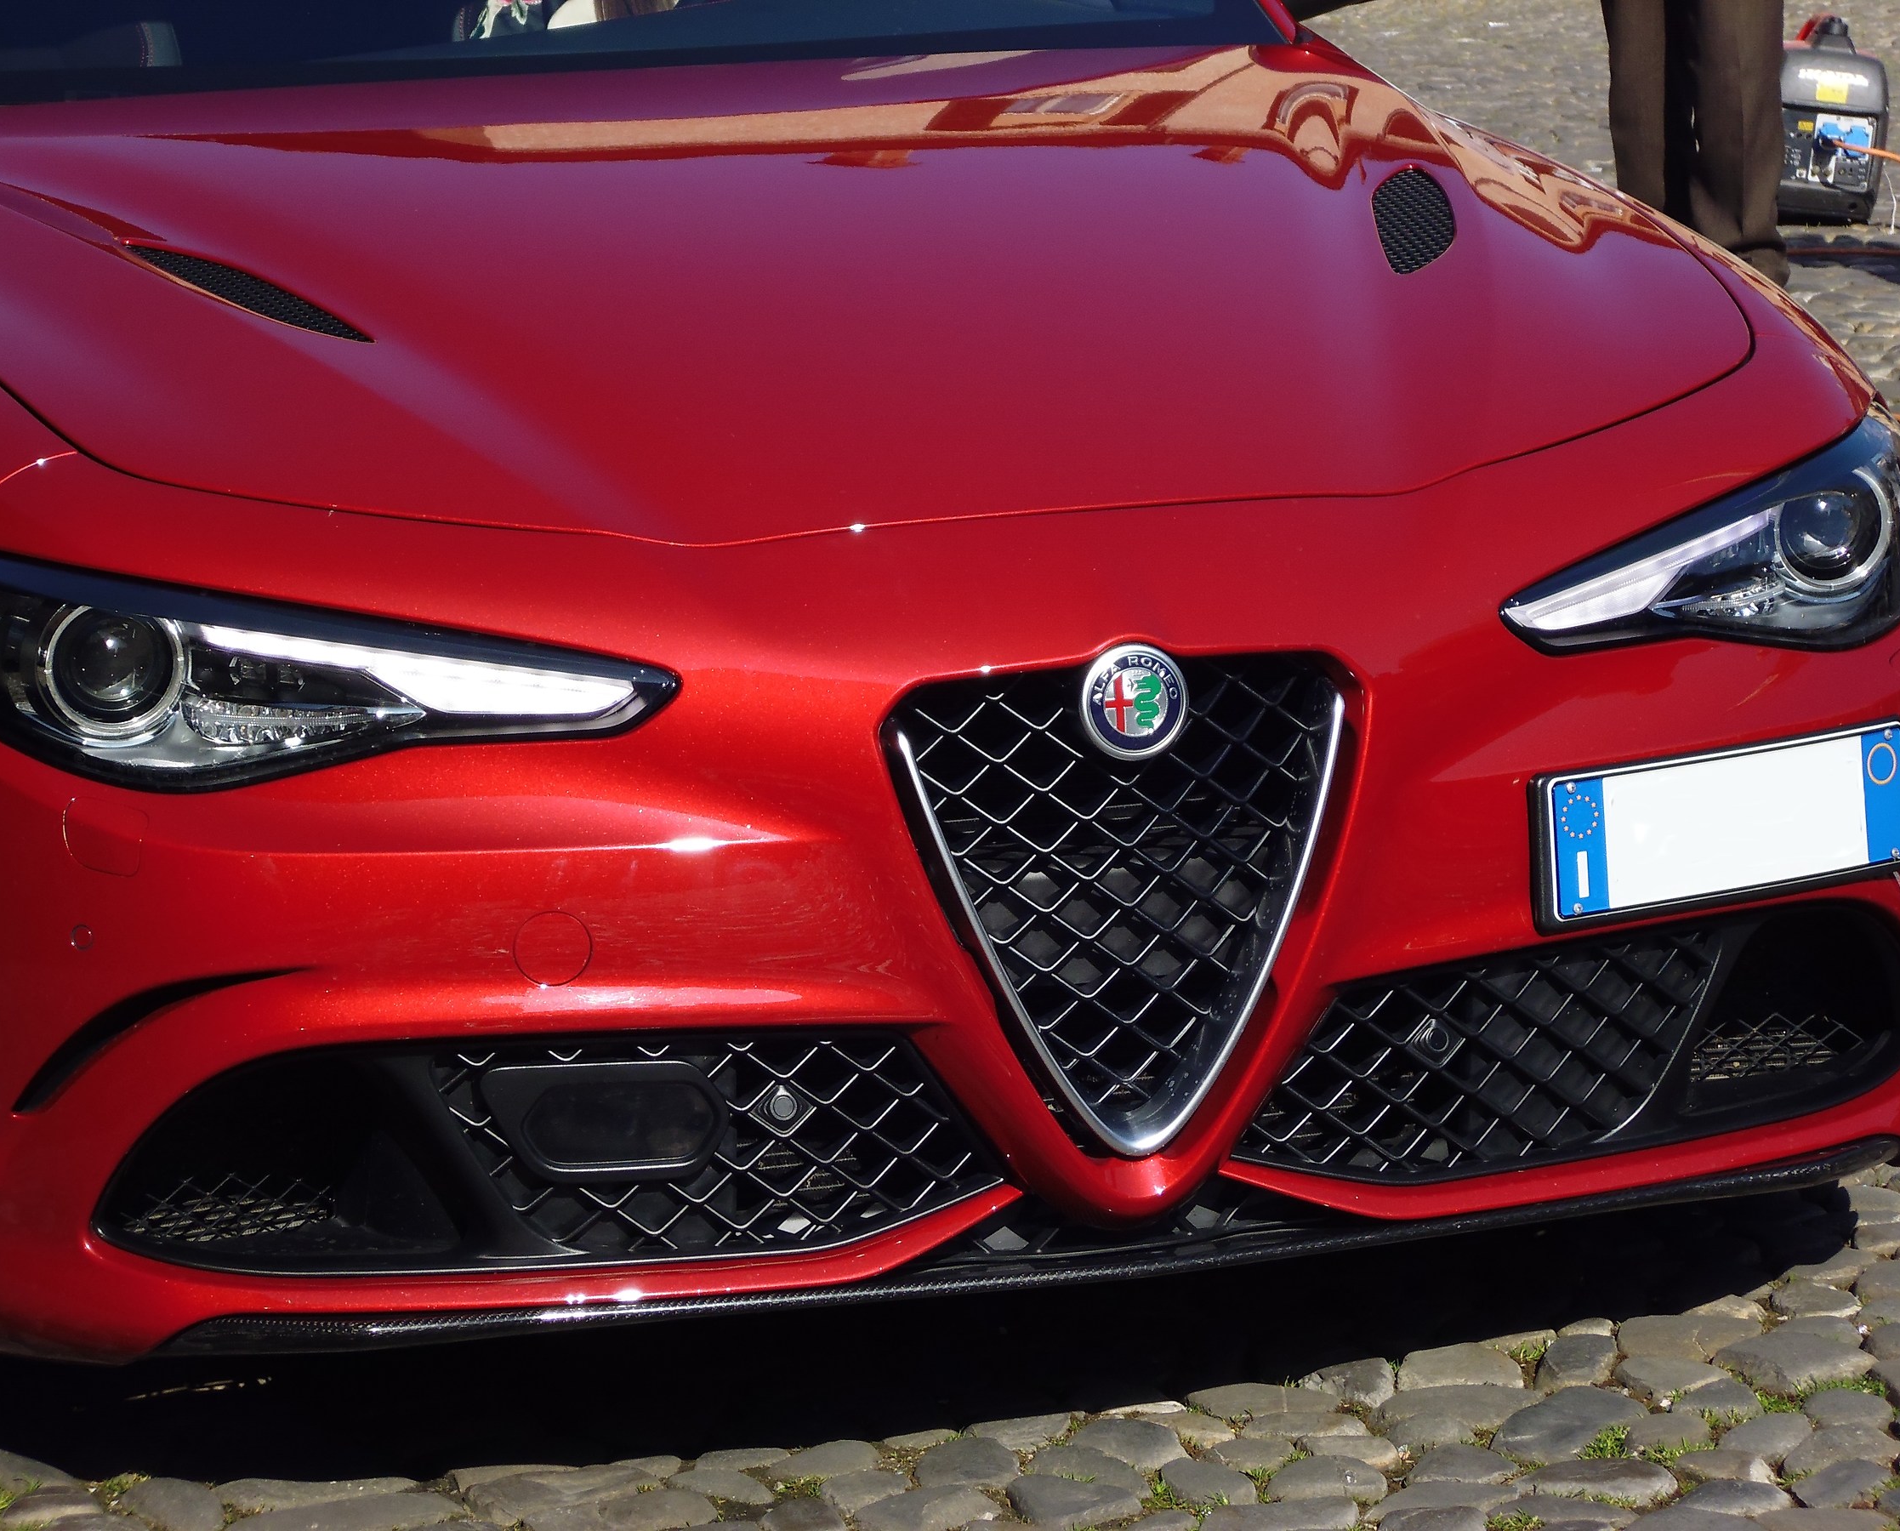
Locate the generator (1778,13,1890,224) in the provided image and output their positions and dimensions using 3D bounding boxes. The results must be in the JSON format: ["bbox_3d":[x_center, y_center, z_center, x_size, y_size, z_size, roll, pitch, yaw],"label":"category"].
[{"bbox_3d":[1.659,-1.307,14.100,0.272,0.408,0.490,0,10,-10],"label":"generator"}]

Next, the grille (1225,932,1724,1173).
[{"bbox_3d":[0.404,0.229,5.440,0.415,0.180,0.075,-6,11,-24],"label":"grille"}]

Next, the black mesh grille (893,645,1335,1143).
[{"bbox_3d":[0.125,0.105,5.292,0.360,0.385,0.090,-5,11,-19],"label":"black mesh grille"}]

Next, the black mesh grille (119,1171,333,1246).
[{"bbox_3d":[-0.542,0.330,5.309,0.165,0.060,0.030,-4,10,-14],"label":"black mesh grille"}]

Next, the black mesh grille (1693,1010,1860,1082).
[{"bbox_3d":[0.667,0.223,5.716,0.165,0.060,0.030,-6,11,-23],"label":"black mesh grille"}]

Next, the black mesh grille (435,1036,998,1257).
[{"bbox_3d":[-0.169,0.277,5.246,0.430,0.180,0.075,-4,10,-13],"label":"black mesh grille"}]

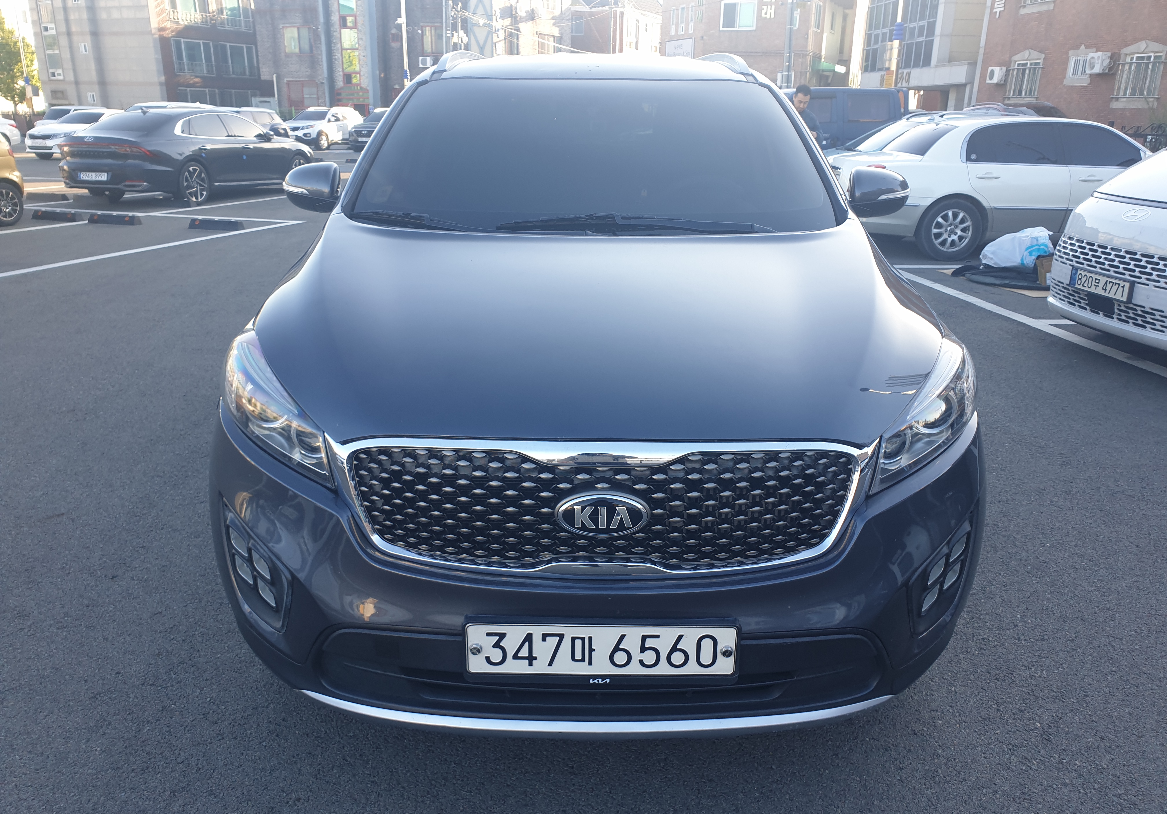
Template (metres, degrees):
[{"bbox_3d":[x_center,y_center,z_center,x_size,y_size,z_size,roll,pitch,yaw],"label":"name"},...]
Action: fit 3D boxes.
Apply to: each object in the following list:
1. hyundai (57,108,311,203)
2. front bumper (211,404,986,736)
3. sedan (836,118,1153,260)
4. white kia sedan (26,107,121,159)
[{"bbox_3d":[-6.700,-4.462,15.456,1.875,1.470,4.980,6,19,16],"label":"hyundai"},{"bbox_3d":[0.031,0.350,1.935,1.860,0.630,0.580,1,19,0],"label":"front bumper"},{"bbox_3d":[5.178,-2.611,10.265,4.960,1.485,1.850,-2,19,-7],"label":"sedan"},{"bbox_3d":[-15.521,-8.825,28.252,1.860,1.475,4.850,6,19,16],"label":"white kia sedan"}]

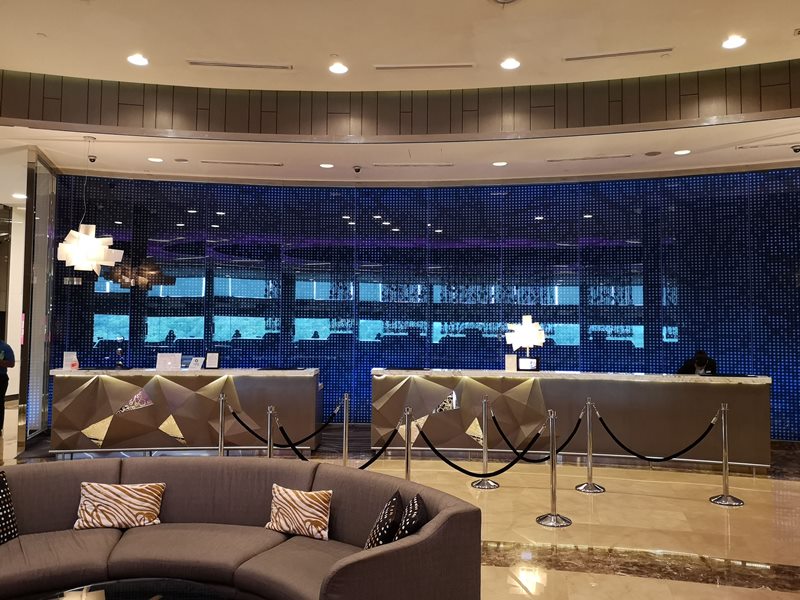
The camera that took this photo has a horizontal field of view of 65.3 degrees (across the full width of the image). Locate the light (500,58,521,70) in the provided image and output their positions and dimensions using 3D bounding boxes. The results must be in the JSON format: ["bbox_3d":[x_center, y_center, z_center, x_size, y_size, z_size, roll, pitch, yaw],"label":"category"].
[{"bbox_3d":[1.385,-2.978,7.819,0.210,0.060,0.210,0,-3,0],"label":"light"}]

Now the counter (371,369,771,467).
[{"bbox_3d":[2.045,1.487,7.975,4.900,1.125,0.900,0,-3,10],"label":"counter"}]

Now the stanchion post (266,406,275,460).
[{"bbox_3d":[-1.177,1.451,5.651,0.320,0.970,0.320,0,-3,0],"label":"stanchion post"}]

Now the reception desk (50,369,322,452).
[{"bbox_3d":[-2.760,1.500,8.359,3.320,1.150,0.720,1,-3,-7],"label":"reception desk"}]

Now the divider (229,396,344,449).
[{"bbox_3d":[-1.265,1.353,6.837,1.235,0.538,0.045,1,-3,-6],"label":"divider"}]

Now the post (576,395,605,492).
[{"bbox_3d":[1.993,1.501,6.531,0.310,0.955,0.310,0,-3,0],"label":"post"}]

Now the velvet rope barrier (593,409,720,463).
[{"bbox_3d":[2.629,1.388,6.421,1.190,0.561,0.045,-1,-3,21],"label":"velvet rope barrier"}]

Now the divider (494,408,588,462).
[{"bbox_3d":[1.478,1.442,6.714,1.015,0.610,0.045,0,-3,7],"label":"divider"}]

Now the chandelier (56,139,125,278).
[{"bbox_3d":[-4.347,-1.319,8.765,0.900,1.971,0.850,1,-3,-17],"label":"chandelier"}]

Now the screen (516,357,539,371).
[{"bbox_3d":[1.669,0.840,8.145,0.275,0.175,0.050,0,-3,7],"label":"screen"}]

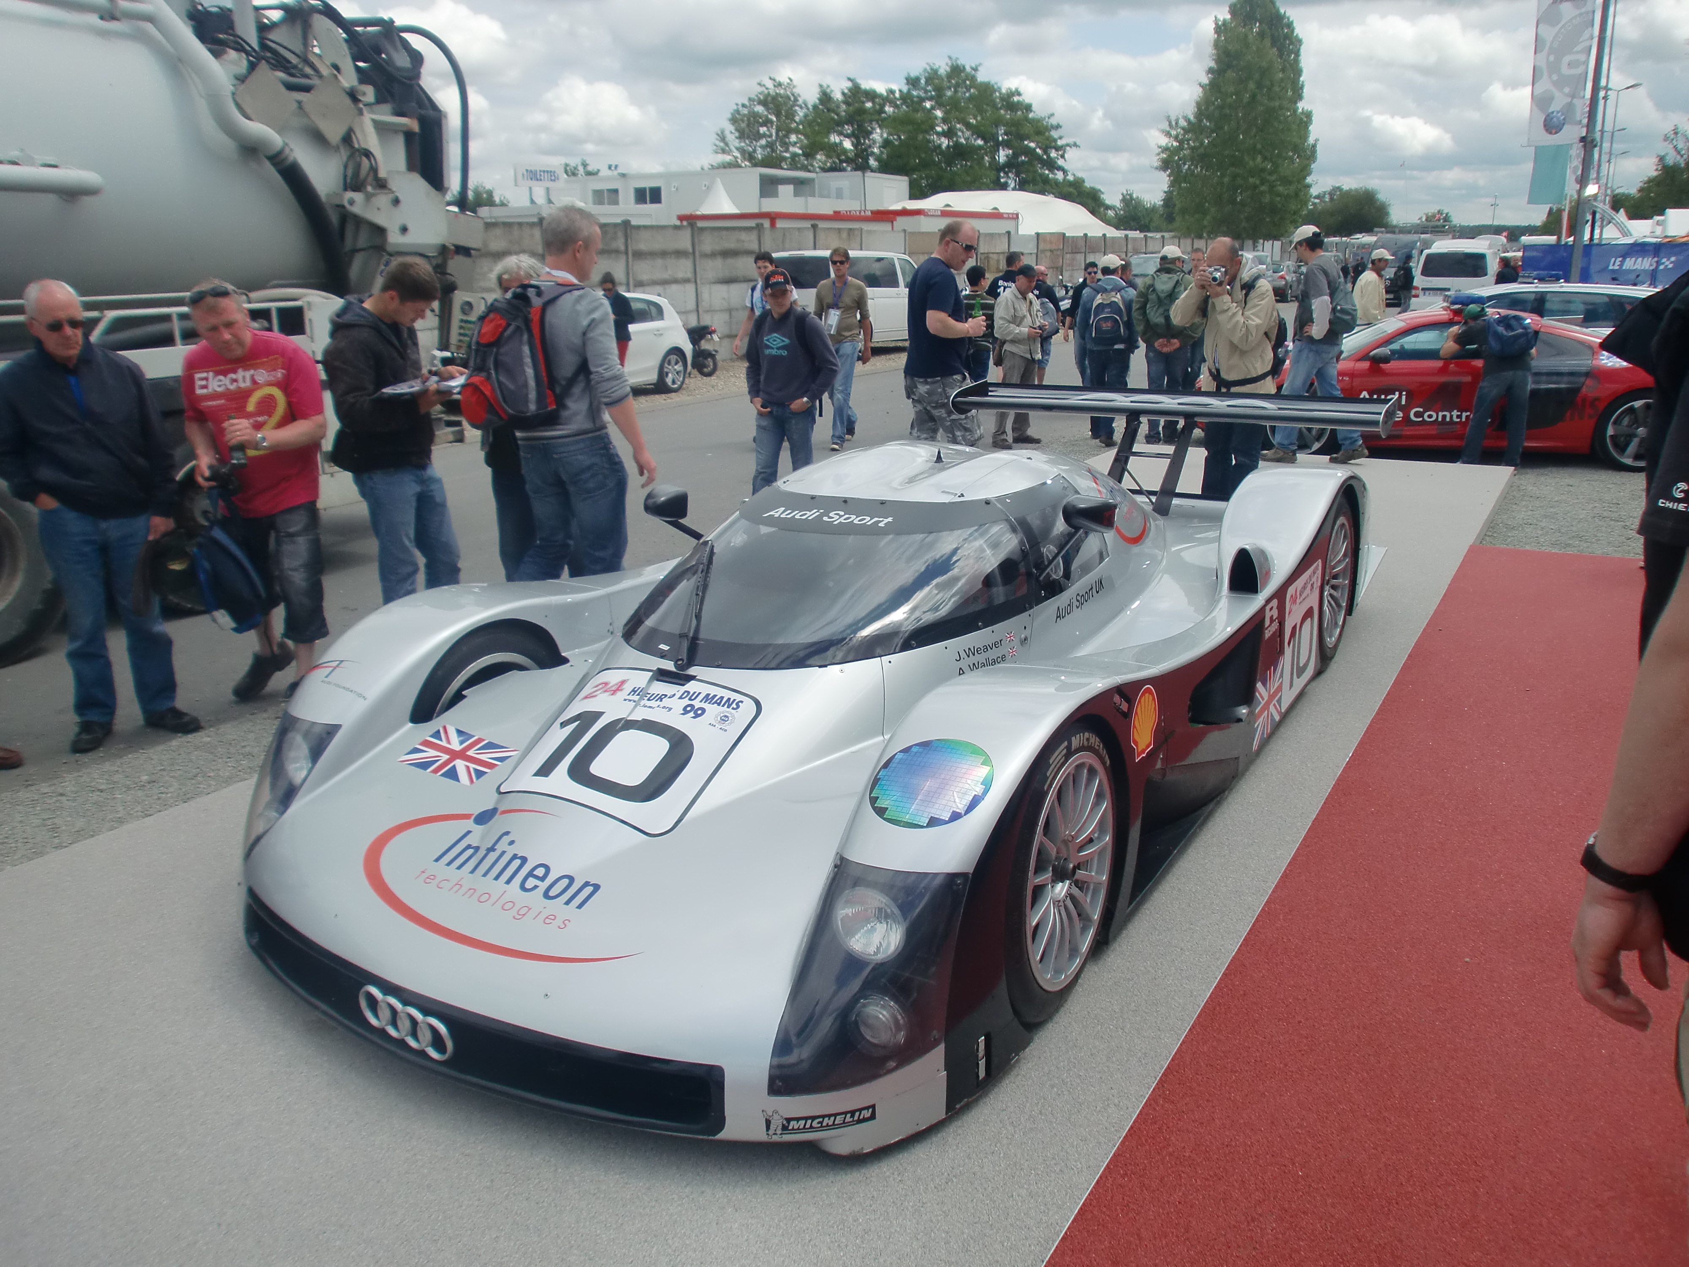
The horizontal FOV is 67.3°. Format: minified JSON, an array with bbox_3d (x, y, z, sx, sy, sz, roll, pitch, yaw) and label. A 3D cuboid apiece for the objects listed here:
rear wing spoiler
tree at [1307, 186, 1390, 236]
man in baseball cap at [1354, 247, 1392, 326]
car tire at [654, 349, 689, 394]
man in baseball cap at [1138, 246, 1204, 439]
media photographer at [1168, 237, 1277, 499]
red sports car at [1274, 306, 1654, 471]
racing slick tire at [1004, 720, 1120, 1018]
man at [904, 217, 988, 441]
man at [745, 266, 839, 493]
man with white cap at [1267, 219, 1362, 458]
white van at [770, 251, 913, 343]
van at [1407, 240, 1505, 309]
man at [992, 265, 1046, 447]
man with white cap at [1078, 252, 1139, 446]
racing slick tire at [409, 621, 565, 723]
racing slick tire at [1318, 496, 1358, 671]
[{"bbox_3d":[1.428,-0.844,5.833,1.960,0.500,0.550,8,18,31],"label":"rear wing spoiler"},{"bbox_3d":[33.641,-26.780,85.909,5.800,6.725,5.800,4,17,20],"label":"tree"},{"bbox_3d":[6.044,-3.514,14.587,0.360,1.740,0.500,10,19,36],"label":"man in baseball cap"},{"bbox_3d":[-2.638,-3.950,19.172,0.210,0.632,0.632,8,18,31],"label":"car tire"},{"bbox_3d":[3.119,-2.772,12.119,0.600,1.801,0.450,7,18,27],"label":"man in baseball cap"},{"bbox_3d":[2.274,-1.469,7.633,0.540,1.721,0.500,12,21,40],"label":"media photographer"},{"bbox_3d":[5.444,-2.202,11.174,4.430,1.250,1.920,5,17,23],"label":"red sports car"},{"bbox_3d":[0.361,0.479,2.722,0.300,0.650,0.650,8,18,31],"label":"racing slick tire"},{"bbox_3d":[0.587,-1.389,7.168,0.430,1.803,0.510,3,16,16],"label":"man"},{"bbox_3d":[-0.380,-1.377,7.721,0.540,1.637,0.340,-2,16,-1],"label":"man"},{"bbox_3d":[3.759,-2.285,10.017,0.720,1.820,0.520,10,20,37],"label":"man with white cap"},{"bbox_3d":[0.262,-6.777,26.149,1.900,1.960,4.890,8,18,31],"label":"white van"},{"bbox_3d":[14.563,-8.155,29.944,1.850,2.150,4.800,7,18,28],"label":"van"},{"bbox_3d":[1.631,-2.570,11.784,0.380,1.630,0.460,10,19,35],"label":"man"},{"bbox_3d":[2.496,-2.710,12.096,0.550,1.728,0.430,4,17,19],"label":"man with white cap"},{"bbox_3d":[-1.044,0.277,3.468,0.290,0.650,0.650,8,18,30],"label":"racing slick tire"},{"bbox_3d":[1.751,-0.214,4.928,0.340,0.710,0.710,8,18,31],"label":"racing slick tire"}]

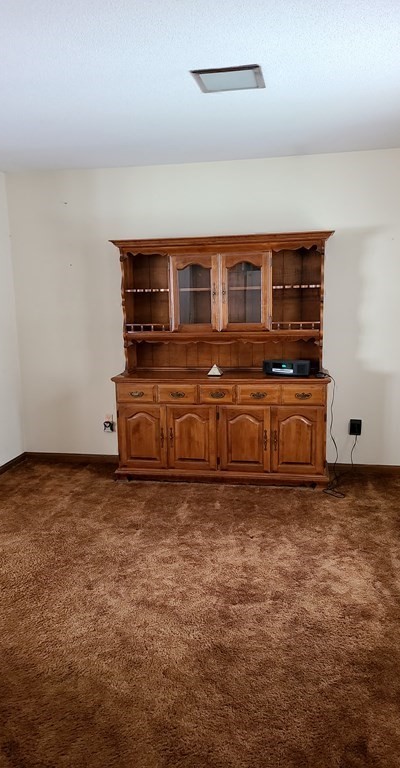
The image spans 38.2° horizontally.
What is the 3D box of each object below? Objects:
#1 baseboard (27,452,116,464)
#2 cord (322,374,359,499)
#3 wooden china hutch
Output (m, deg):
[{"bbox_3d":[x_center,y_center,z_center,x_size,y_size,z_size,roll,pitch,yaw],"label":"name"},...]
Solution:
[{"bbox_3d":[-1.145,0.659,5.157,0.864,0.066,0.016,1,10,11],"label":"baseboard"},{"bbox_3d":[1.074,0.347,4.364,0.337,0.840,0.611,1,10,11],"label":"cord"},{"bbox_3d":[0.169,-0.189,4.514,1.688,1.865,0.446,1,10,11],"label":"wooden china hutch"}]

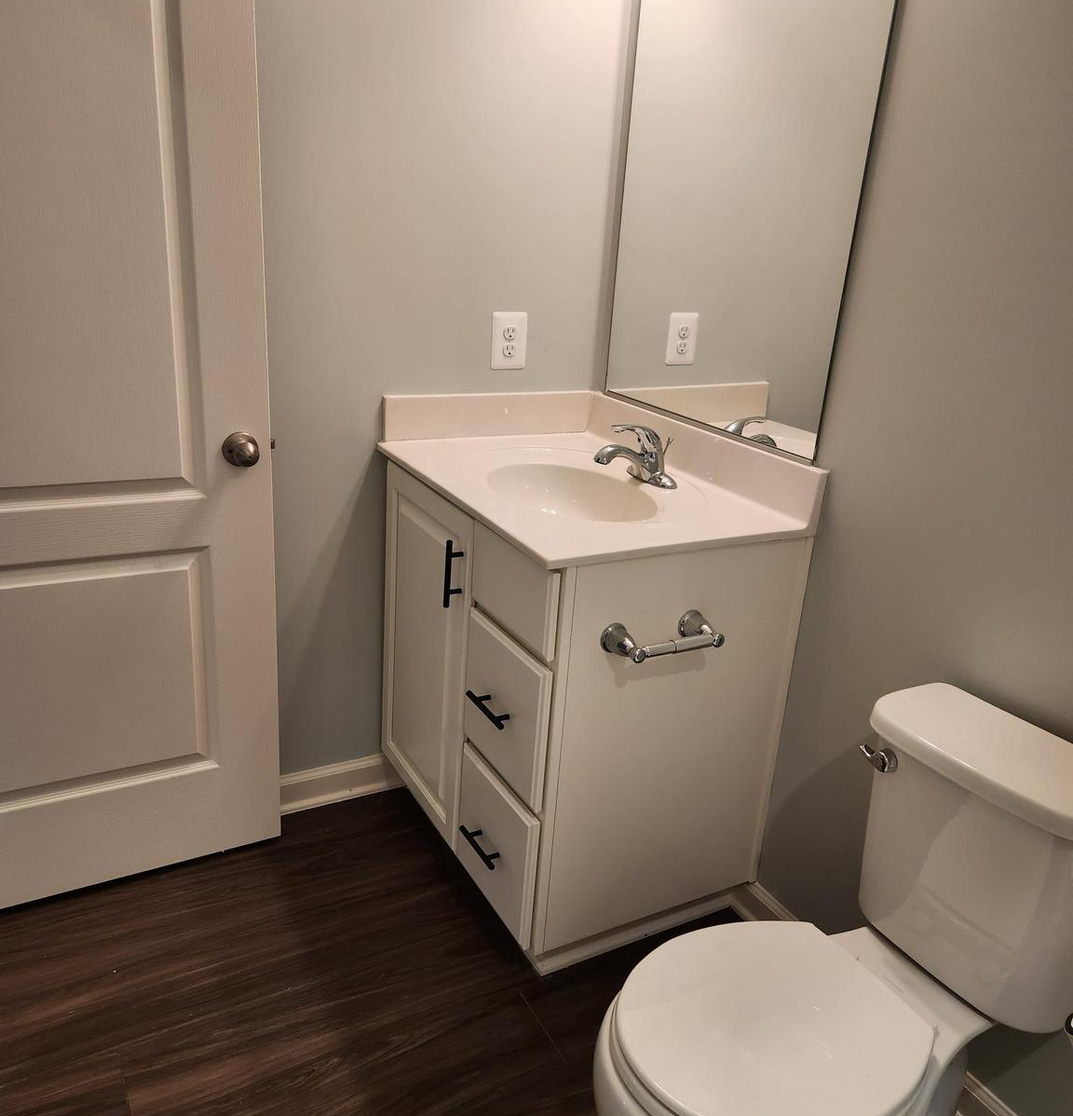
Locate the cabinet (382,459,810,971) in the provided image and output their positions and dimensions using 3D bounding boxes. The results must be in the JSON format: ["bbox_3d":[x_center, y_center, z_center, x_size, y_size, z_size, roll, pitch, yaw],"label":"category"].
[{"bbox_3d":[0.060,0.260,2.046,0.543,0.852,0.752,-7,23,-28],"label":"cabinet"}]

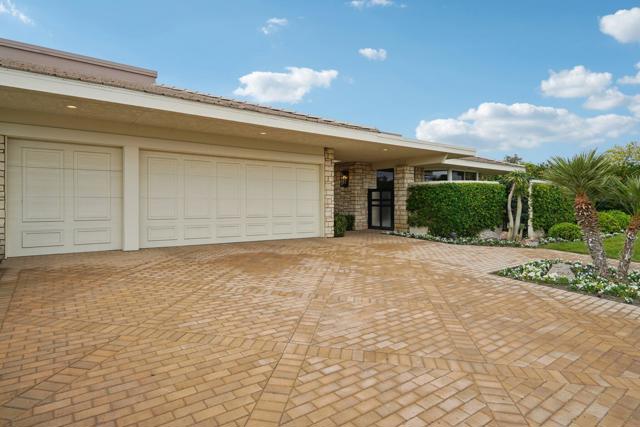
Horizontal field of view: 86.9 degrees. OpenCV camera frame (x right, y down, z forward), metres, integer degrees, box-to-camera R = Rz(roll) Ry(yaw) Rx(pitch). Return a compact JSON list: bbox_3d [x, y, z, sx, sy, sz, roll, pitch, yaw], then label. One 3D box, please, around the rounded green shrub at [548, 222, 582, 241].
[{"bbox_3d":[7.950,0.600,10.950,0.980,0.660,0.980,0,1,36],"label":"rounded green shrub"}]

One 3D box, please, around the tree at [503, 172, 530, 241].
[{"bbox_3d":[6.460,-0.210,11.100,0.900,2.270,0.880,0,1,30],"label":"tree"}]

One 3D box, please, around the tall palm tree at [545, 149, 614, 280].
[{"bbox_3d":[4.950,0.000,6.450,1.220,2.430,1.200,0,1,38],"label":"tall palm tree"}]

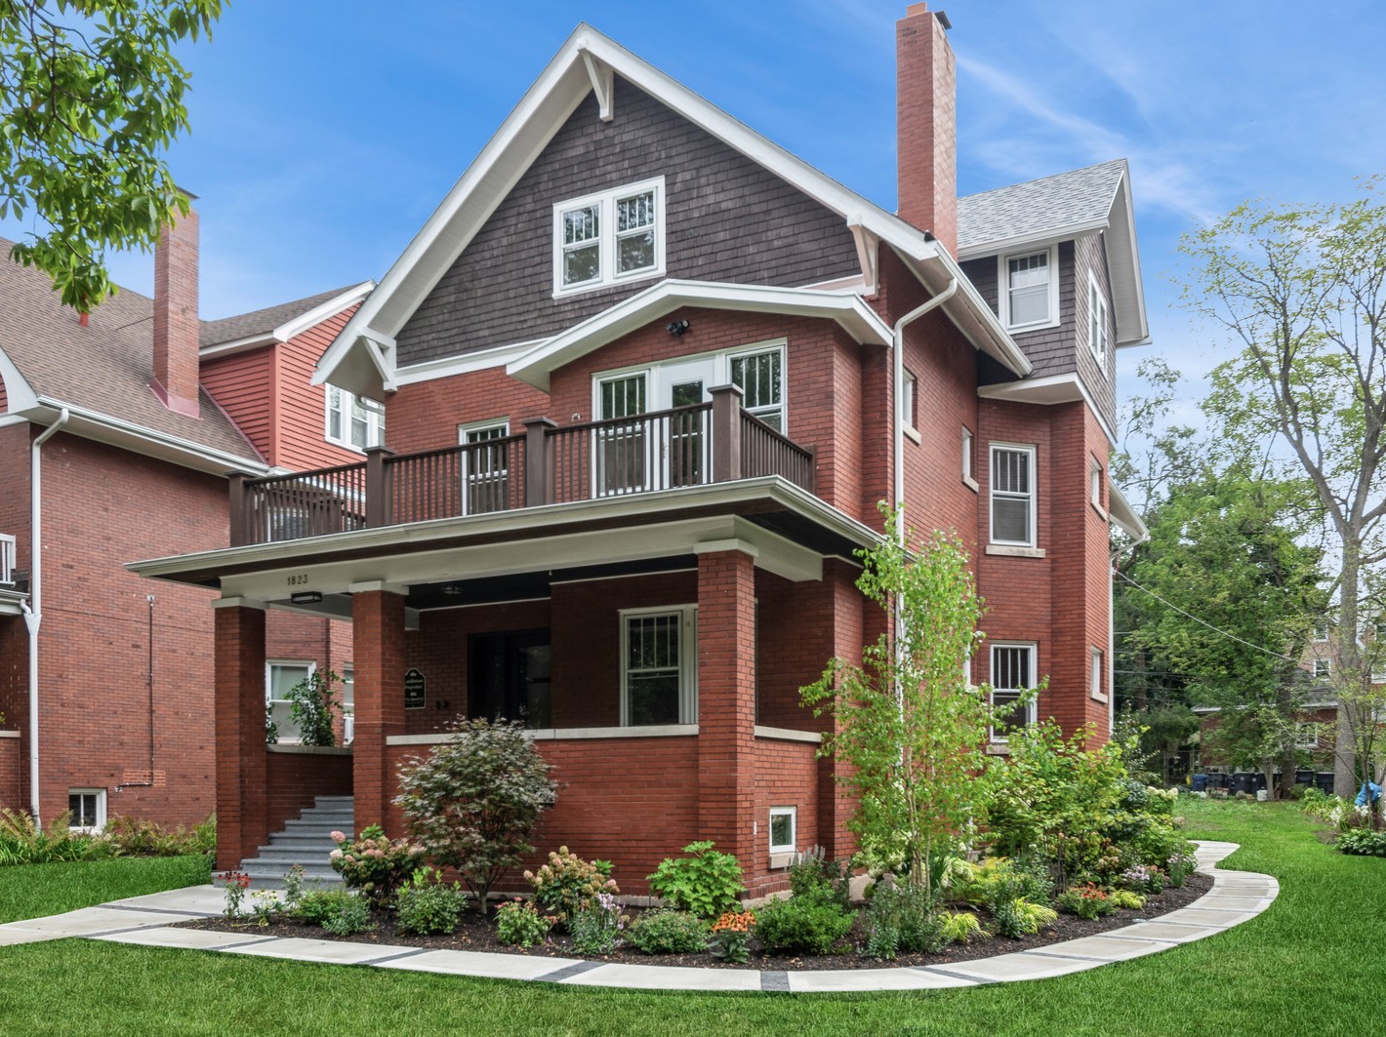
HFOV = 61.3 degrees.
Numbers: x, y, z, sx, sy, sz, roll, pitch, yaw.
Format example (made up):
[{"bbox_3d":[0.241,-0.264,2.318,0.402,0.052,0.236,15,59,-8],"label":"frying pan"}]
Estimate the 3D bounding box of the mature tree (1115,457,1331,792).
[{"bbox_3d":[17.653,3.722,39.000,7.200,11.200,6.600,-3,-7,24],"label":"mature tree"}]

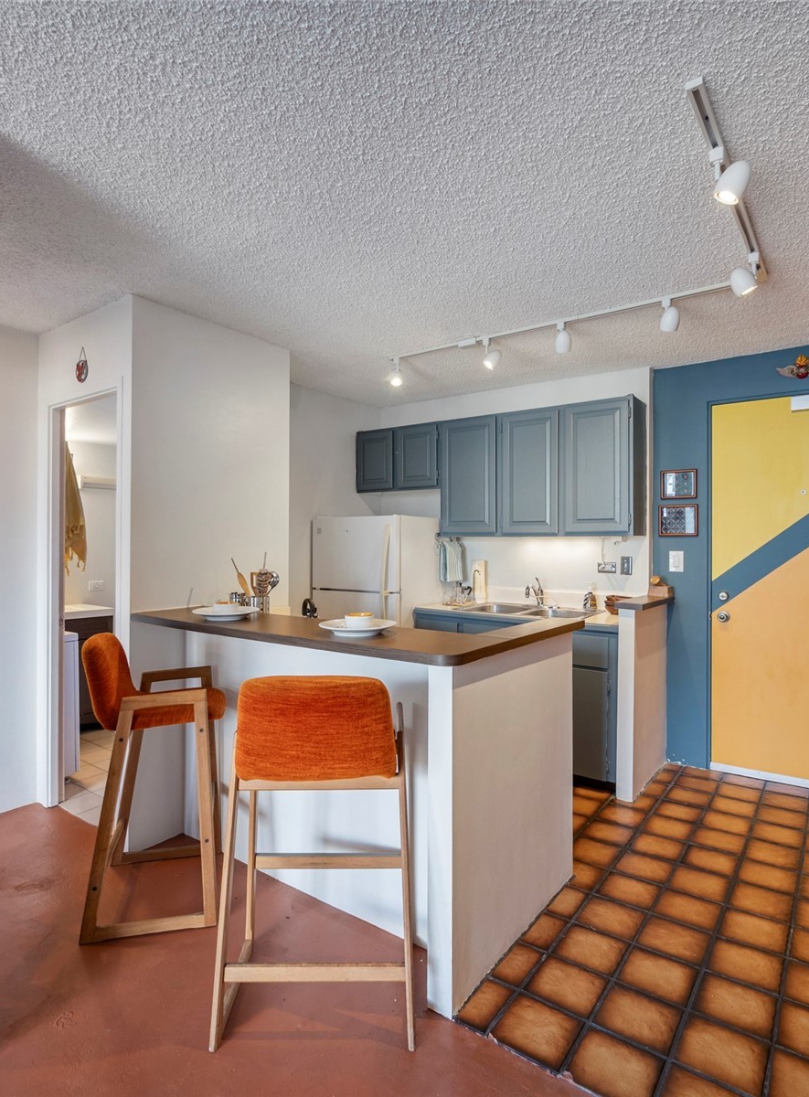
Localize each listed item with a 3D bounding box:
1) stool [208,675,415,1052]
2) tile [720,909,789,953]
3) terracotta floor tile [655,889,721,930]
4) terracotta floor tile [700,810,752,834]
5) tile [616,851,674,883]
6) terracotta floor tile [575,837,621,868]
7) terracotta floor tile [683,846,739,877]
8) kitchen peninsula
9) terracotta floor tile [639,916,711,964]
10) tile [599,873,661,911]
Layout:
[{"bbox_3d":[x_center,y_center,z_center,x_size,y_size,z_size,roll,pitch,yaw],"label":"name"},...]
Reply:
[{"bbox_3d":[-0.242,0.811,1.735,0.515,0.955,0.455,0,0,-2],"label":"stool"},{"bbox_3d":[1.210,1.318,2.043,0.186,0.010,0.186,0,0,37],"label":"tile"},{"bbox_3d":[1.035,1.320,2.157,0.196,0.012,0.196,0,0,36],"label":"terracotta floor tile"},{"bbox_3d":[1.558,1.321,2.858,0.186,0.010,0.186,0,0,37],"label":"terracotta floor tile"},{"bbox_3d":[0.994,1.318,2.442,0.188,0.012,0.187,-1,-1,37],"label":"tile"},{"bbox_3d":[0.836,1.337,2.606,0.197,0.012,0.197,0,0,37],"label":"terracotta floor tile"},{"bbox_3d":[1.262,1.294,2.450,0.189,0.010,0.190,0,0,37],"label":"terracotta floor tile"},{"bbox_3d":[-0.231,0.809,2.509,1.659,1.013,0.960,0,0,37],"label":"kitchen peninsula"},{"bbox_3d":[0.907,1.314,1.985,0.188,0.012,0.187,-1,-1,37],"label":"terracotta floor tile"},{"bbox_3d":[0.864,1.320,2.276,0.196,0.012,0.196,0,0,36],"label":"tile"}]

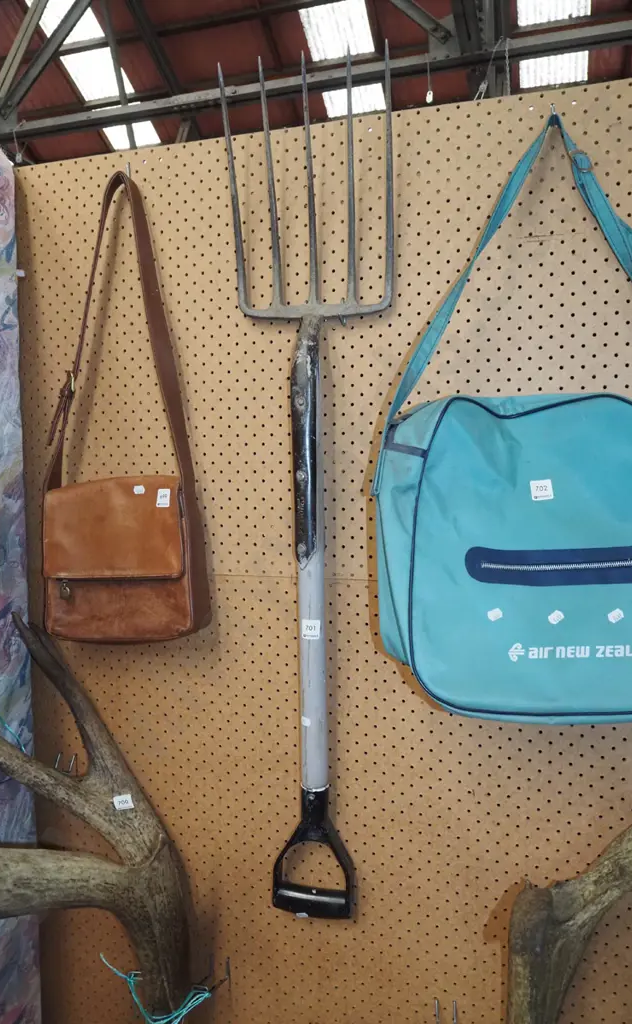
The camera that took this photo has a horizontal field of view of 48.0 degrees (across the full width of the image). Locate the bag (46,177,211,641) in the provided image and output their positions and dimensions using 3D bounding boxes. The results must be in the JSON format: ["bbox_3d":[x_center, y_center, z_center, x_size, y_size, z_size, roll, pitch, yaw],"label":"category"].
[{"bbox_3d":[-0.271,-0.144,0.997,0.235,0.660,0.077,1,3,16],"label":"bag"}]

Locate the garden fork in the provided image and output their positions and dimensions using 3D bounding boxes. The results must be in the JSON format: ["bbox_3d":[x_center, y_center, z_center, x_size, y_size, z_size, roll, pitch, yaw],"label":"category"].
[{"bbox_3d":[-0.009,-0.006,0.929,0.220,1.120,0.080,1,3,16],"label":"garden fork"}]

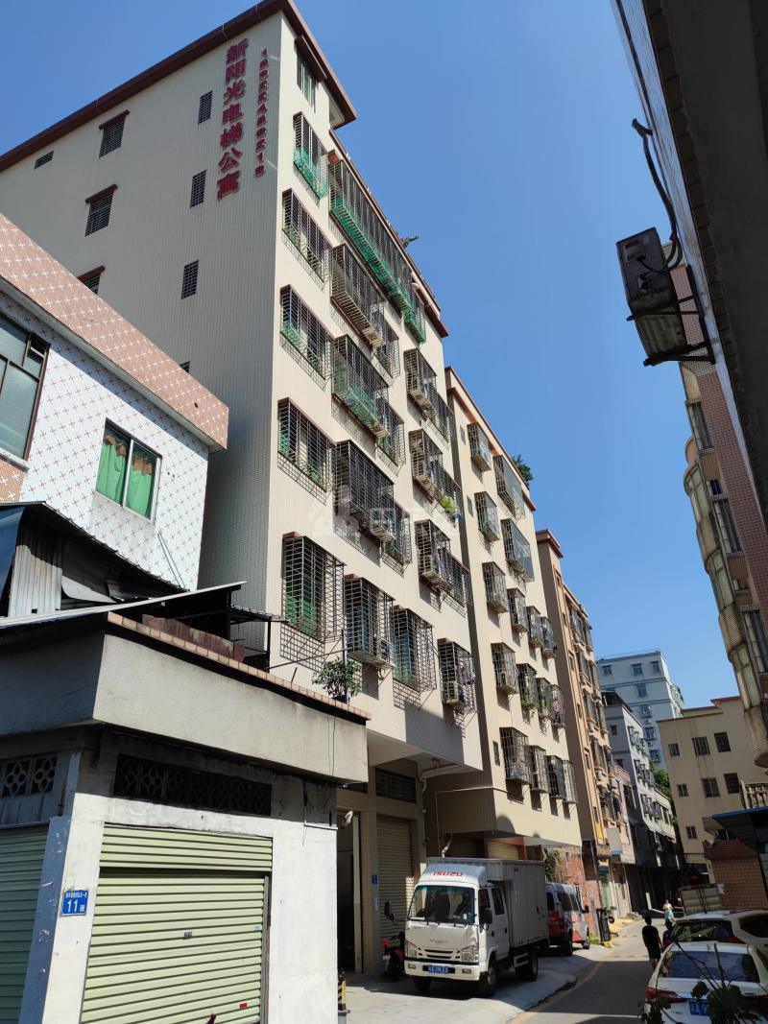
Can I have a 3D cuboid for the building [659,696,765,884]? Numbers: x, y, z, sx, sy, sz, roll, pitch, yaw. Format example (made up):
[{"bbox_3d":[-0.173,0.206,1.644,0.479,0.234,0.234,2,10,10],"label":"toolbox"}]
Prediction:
[{"bbox_3d":[28.556,22.987,58.793,7.615,13.137,9.000,-16,-28,25],"label":"building"}]

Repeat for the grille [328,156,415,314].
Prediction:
[{"bbox_3d":[-0.272,-8.638,22.832,0.480,1.953,4.957,-14,-30,23],"label":"grille"}]

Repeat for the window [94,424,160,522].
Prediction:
[{"bbox_3d":[-4.102,-0.633,11.488,0.100,1.310,1.330,-13,-27,20],"label":"window"}]

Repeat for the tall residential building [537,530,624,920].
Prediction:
[{"bbox_3d":[9.147,14.524,47.948,10.000,22.400,11.500,-15,-30,22],"label":"tall residential building"}]

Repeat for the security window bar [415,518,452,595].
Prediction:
[{"bbox_3d":[1.528,1.338,21.158,0.460,1.630,1.660,-14,-28,22],"label":"security window bar"}]

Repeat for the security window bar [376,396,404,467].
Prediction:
[{"bbox_3d":[0.228,-2.234,20.373,0.330,1.379,1.270,-14,-30,23],"label":"security window bar"}]

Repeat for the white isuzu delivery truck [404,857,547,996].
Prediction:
[{"bbox_3d":[2.672,11.155,19.432,2.120,2.940,5.900,-13,-30,23],"label":"white isuzu delivery truck"}]

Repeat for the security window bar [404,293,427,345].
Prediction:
[{"bbox_3d":[1.109,-7.071,25.341,0.300,1.670,1.330,-14,-28,22],"label":"security window bar"}]

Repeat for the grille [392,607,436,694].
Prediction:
[{"bbox_3d":[0.743,3.362,17.215,0.443,1.666,1.508,-15,-30,22],"label":"grille"}]

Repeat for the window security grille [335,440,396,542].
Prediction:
[{"bbox_3d":[-0.412,-0.432,17.672,0.440,1.777,2.320,-14,-30,23],"label":"window security grille"}]

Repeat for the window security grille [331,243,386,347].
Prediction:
[{"bbox_3d":[-0.677,-5.979,19.707,0.463,1.636,2.336,-15,-30,22],"label":"window security grille"}]

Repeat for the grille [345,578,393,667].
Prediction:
[{"bbox_3d":[-0.261,2.565,16.097,0.450,1.700,1.700,-14,-28,22],"label":"grille"}]

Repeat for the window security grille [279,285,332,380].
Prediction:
[{"bbox_3d":[-1.748,-4.193,16.651,0.330,1.240,2.000,-14,-28,22],"label":"window security grille"}]

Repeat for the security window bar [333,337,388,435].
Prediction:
[{"bbox_3d":[-0.542,-3.334,19.060,0.470,1.671,2.395,-14,-30,23],"label":"security window bar"}]

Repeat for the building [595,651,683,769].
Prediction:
[{"bbox_3d":[40.426,39.535,106.981,11.500,32.000,15.000,-15,-30,22],"label":"building"}]

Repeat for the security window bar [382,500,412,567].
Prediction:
[{"bbox_3d":[0.365,0.535,19.054,0.320,1.382,1.274,-14,-30,23],"label":"security window bar"}]

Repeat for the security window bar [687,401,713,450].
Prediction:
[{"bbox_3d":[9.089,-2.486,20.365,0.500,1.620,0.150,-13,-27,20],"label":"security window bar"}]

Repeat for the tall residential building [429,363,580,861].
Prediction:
[{"bbox_3d":[0.979,6.962,30.552,10.500,20.600,11.200,-14,-30,23],"label":"tall residential building"}]

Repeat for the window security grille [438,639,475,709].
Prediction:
[{"bbox_3d":[2.188,4.801,20.505,0.500,1.659,1.643,-14,-30,23],"label":"window security grille"}]

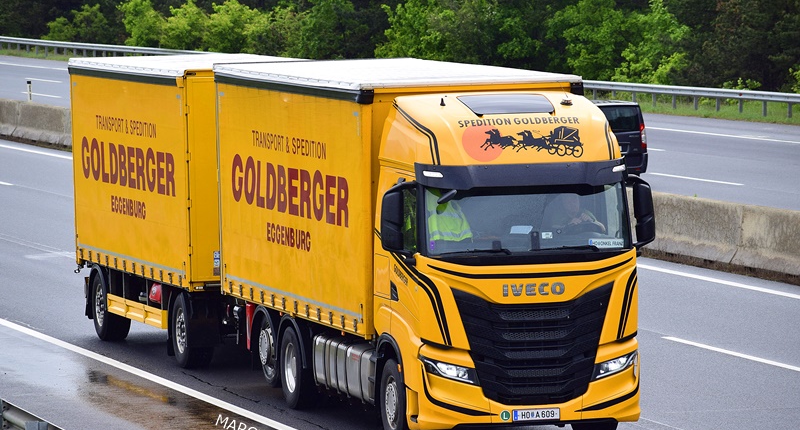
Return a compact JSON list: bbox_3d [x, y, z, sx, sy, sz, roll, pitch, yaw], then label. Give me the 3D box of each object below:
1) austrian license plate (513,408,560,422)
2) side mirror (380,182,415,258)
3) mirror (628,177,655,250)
[{"bbox_3d":[1.449,2.124,47.762,0.520,0.120,0.015,-2,4,-16],"label":"austrian license plate"},{"bbox_3d":[-0.024,0.071,47.713,0.300,0.790,0.210,-2,4,-16],"label":"side mirror"},{"bbox_3d":[2.590,-0.036,48.441,0.260,0.790,0.210,-2,4,-16],"label":"mirror"}]

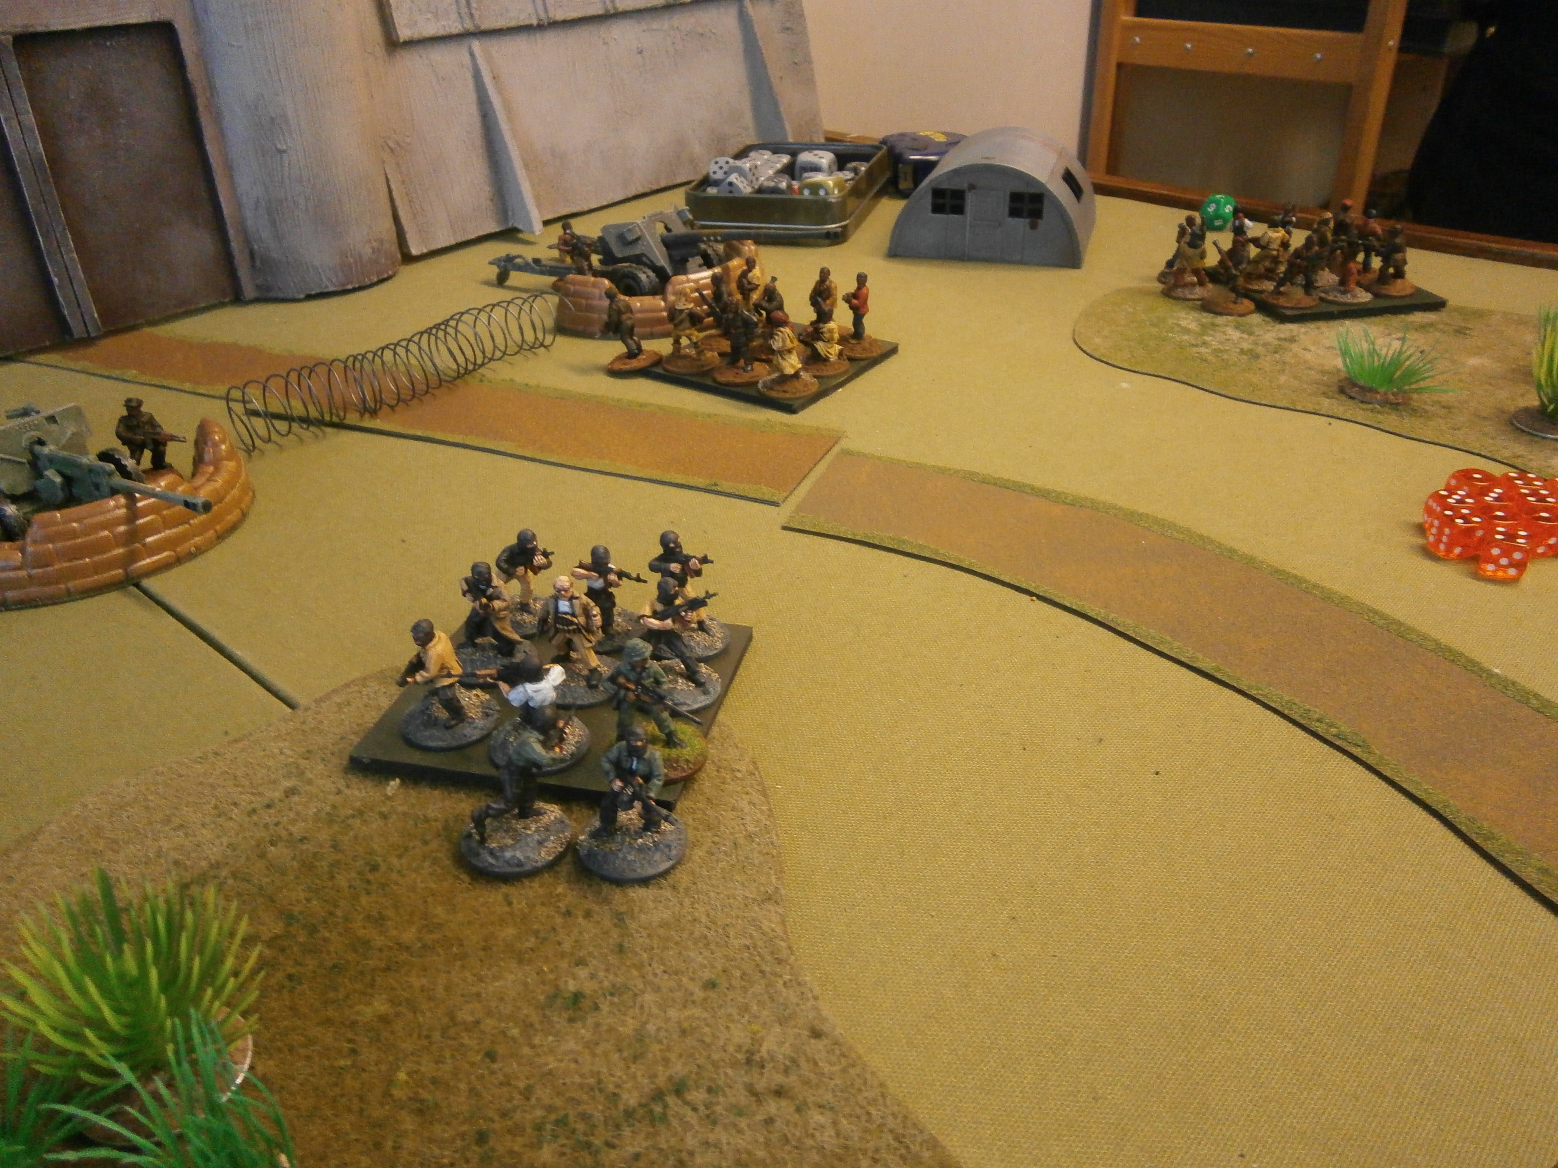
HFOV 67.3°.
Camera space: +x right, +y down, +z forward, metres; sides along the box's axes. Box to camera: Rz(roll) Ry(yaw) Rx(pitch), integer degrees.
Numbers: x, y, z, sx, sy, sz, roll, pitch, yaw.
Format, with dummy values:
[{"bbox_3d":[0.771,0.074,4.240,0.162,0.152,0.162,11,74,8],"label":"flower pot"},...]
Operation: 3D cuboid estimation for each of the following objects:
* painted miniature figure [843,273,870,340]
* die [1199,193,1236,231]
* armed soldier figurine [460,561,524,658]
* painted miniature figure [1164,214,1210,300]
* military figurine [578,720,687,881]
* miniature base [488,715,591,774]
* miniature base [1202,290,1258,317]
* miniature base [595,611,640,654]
[{"bbox_3d":[0.034,-0.122,0.519,0.013,0.030,0.011,-20,36,-26],"label":"painted miniature figure"},{"bbox_3d":[0.255,-0.216,0.678,0.021,0.019,0.021,9,33,18],"label":"die"},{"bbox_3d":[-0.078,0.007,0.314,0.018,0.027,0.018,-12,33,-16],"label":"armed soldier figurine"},{"bbox_3d":[0.204,-0.162,0.576,0.025,0.037,0.025,9,33,17],"label":"painted miniature figure"},{"bbox_3d":[-0.033,0.044,0.254,0.025,0.033,0.025,-9,32,-13],"label":"military figurine"},{"bbox_3d":[-0.060,0.039,0.295,0.025,0.003,0.025,-10,32,-13],"label":"miniature base"},{"bbox_3d":[0.217,-0.135,0.566,0.025,0.003,0.025,-1,31,0],"label":"miniature base"},{"bbox_3d":[-0.050,0.012,0.330,0.025,0.002,0.025,-1,31,0],"label":"miniature base"}]

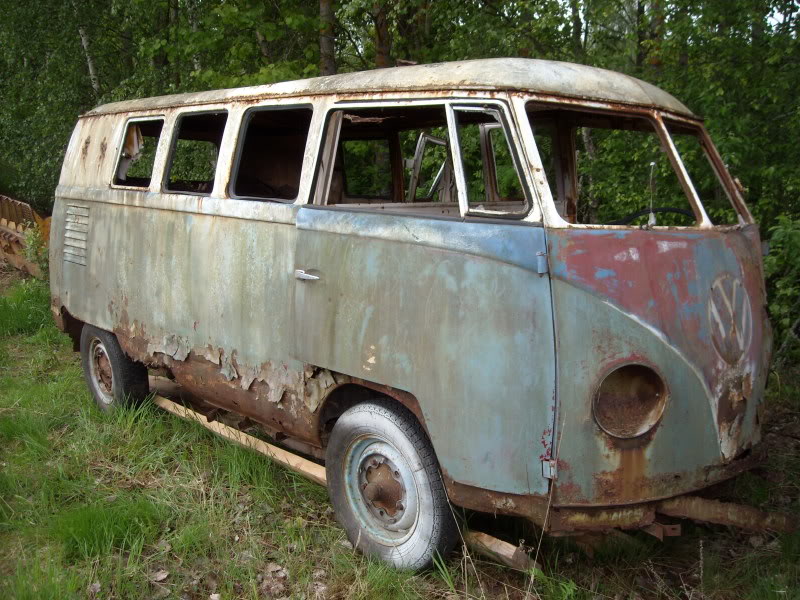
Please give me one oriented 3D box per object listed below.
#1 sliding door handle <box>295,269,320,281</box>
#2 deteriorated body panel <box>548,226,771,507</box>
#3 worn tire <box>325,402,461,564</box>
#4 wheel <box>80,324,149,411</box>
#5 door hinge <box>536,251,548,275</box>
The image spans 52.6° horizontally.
[{"bbox_3d":[-0.341,-0.093,2.998,0.042,0.033,0.120,-6,12,-43],"label":"sliding door handle"},{"bbox_3d":[1.041,0.159,2.791,1.580,0.830,0.280,-6,12,-43],"label":"deteriorated body panel"},{"bbox_3d":[-0.036,0.697,3.027,0.165,0.640,0.640,-6,12,-43],"label":"worn tire"},{"bbox_3d":[-1.680,0.397,4.750,0.165,0.640,0.640,-6,12,-43],"label":"wheel"},{"bbox_3d":[0.407,-0.106,2.318,0.030,0.066,0.022,8,10,34],"label":"door hinge"}]

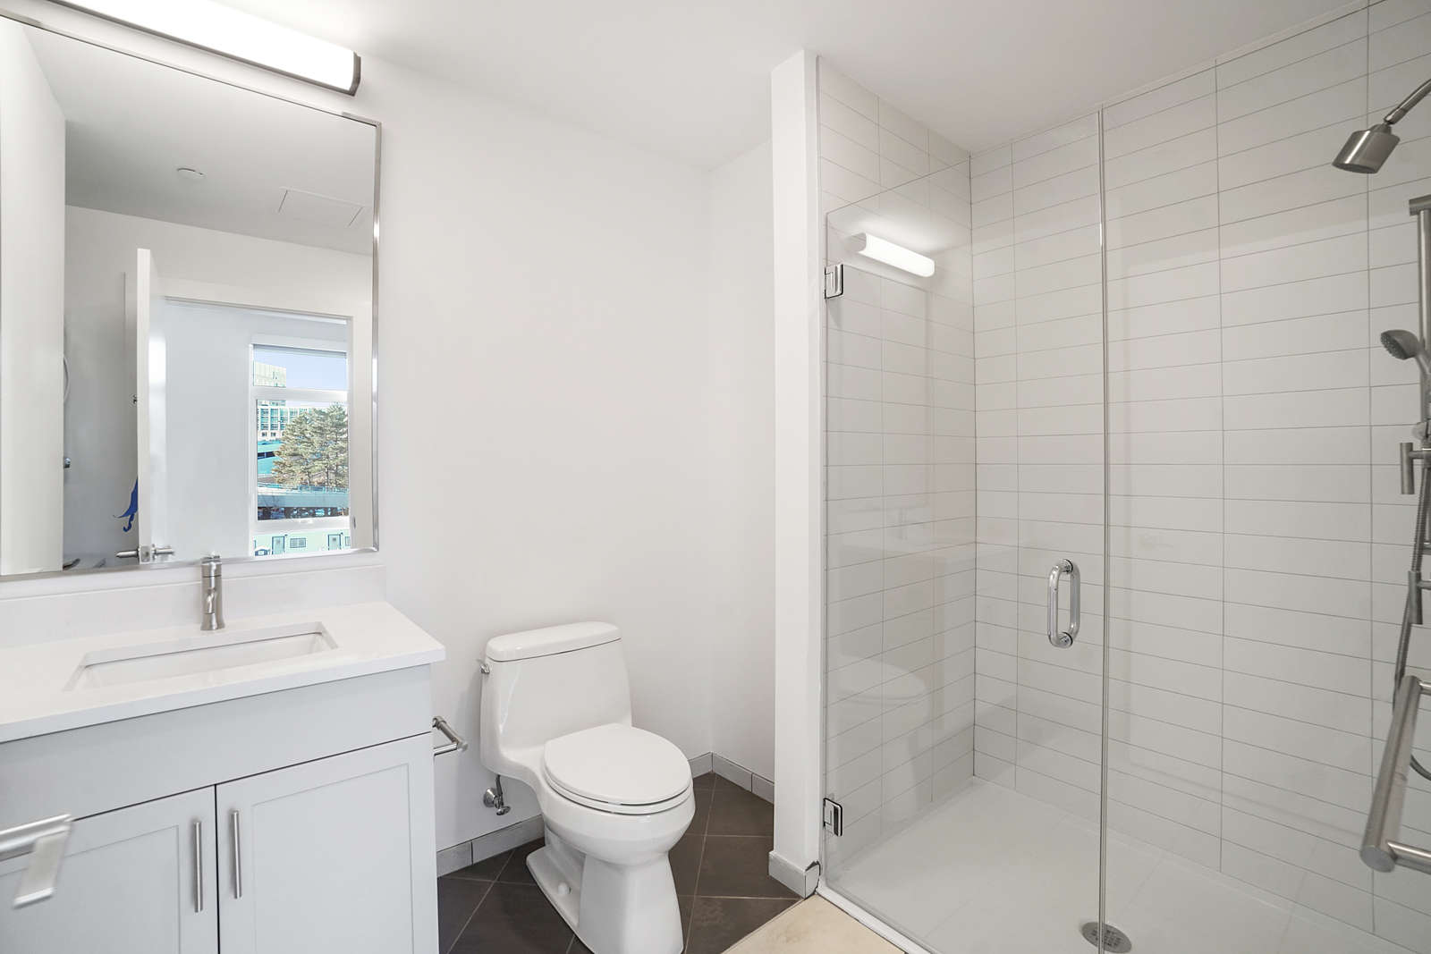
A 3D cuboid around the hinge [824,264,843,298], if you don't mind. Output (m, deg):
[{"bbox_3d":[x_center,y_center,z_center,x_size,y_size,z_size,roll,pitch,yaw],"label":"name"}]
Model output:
[{"bbox_3d":[0.353,-0.569,1.744,0.027,0.090,0.060,0,0,-39],"label":"hinge"}]

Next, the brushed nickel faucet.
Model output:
[{"bbox_3d":[-1.152,0.272,1.362,0.045,0.168,0.142,0,0,-39],"label":"brushed nickel faucet"}]

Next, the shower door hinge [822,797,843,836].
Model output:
[{"bbox_3d":[0.352,0.996,1.753,0.027,0.090,0.060,0,0,-39],"label":"shower door hinge"}]

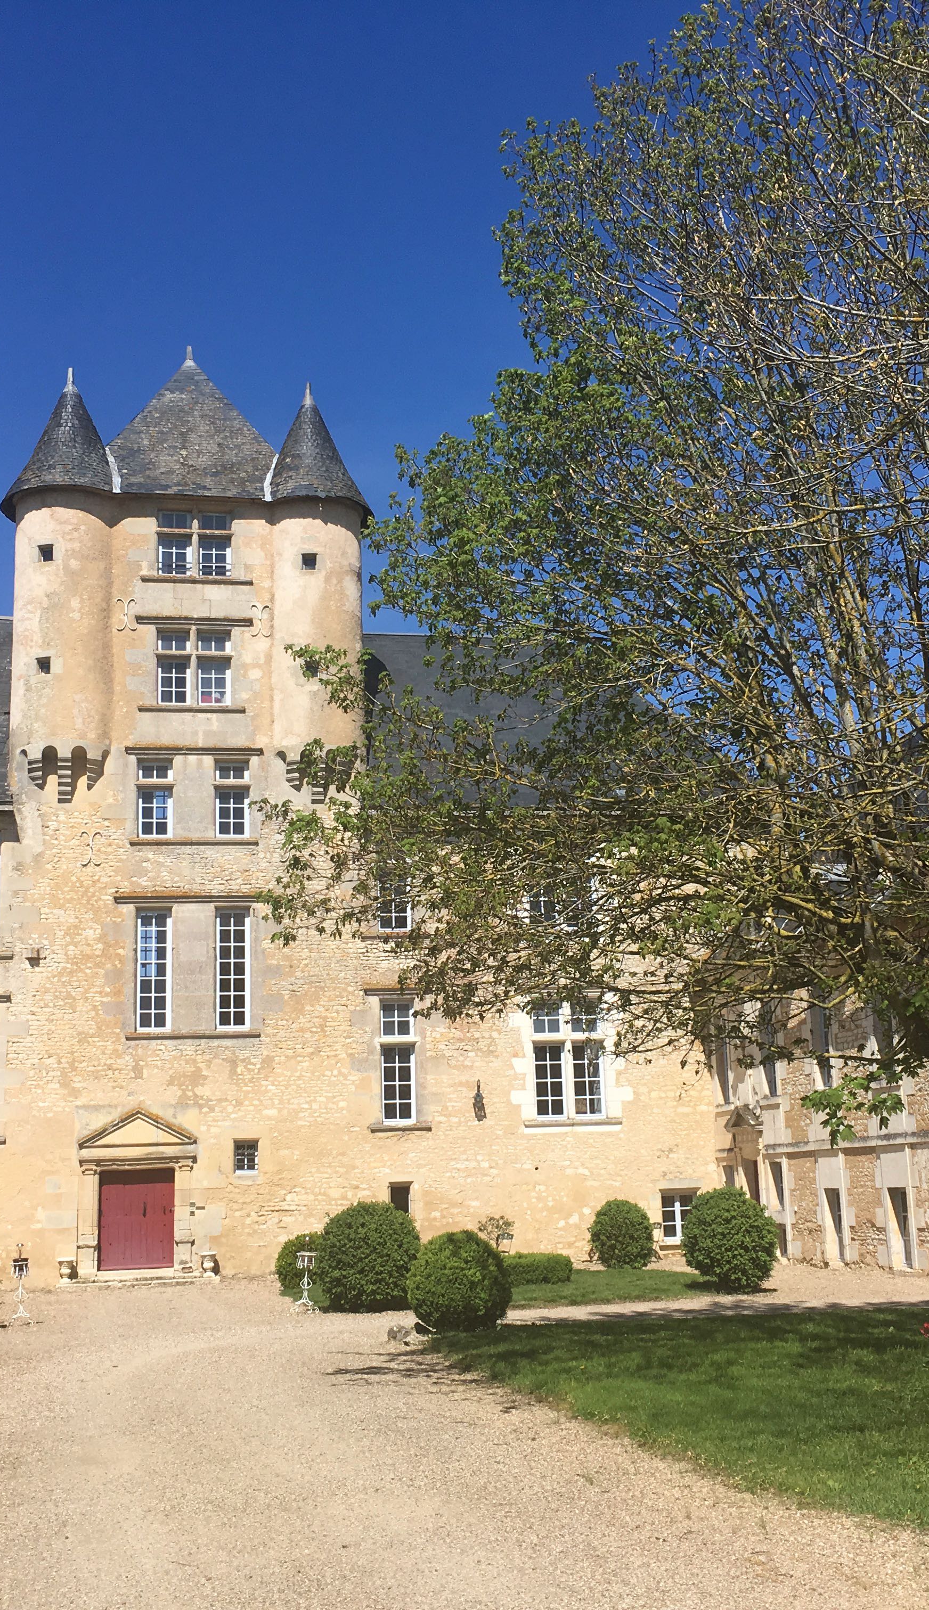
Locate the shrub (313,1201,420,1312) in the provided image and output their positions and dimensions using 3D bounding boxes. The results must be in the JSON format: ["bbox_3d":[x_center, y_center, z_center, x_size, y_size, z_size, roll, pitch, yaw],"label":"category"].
[{"bbox_3d":[-1.480,6.741,26.907,1.599,1.577,1.599,0,-12,-11],"label":"shrub"}]

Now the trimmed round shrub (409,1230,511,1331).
[{"bbox_3d":[-0.082,5.972,22.661,1.283,1.200,1.283,-2,-12,0],"label":"trimmed round shrub"}]

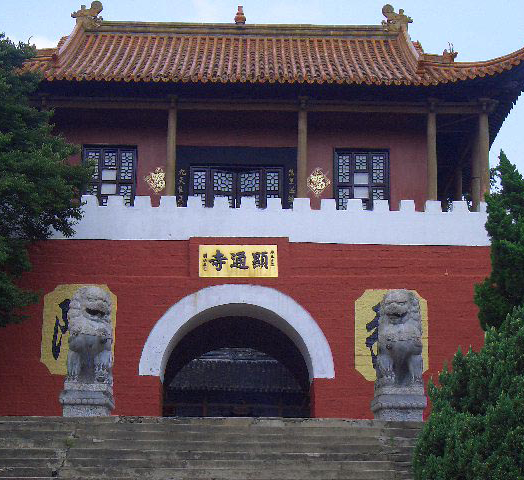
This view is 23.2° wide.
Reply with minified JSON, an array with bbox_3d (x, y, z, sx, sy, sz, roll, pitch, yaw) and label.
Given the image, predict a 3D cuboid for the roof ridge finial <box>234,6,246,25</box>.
[{"bbox_3d":[-0.482,-5.138,29.200,0.256,0.455,0.256,1,-14,-1],"label":"roof ridge finial"}]

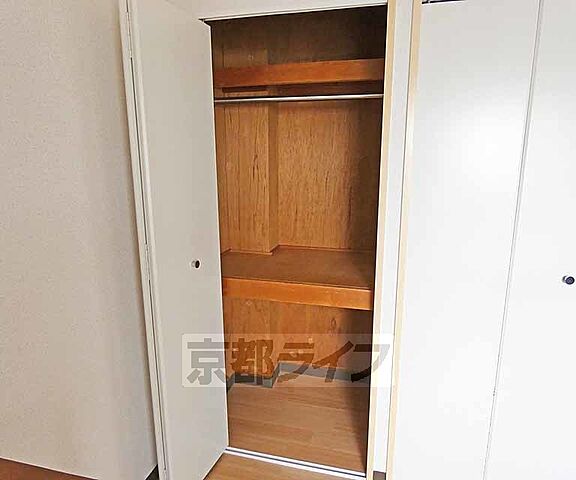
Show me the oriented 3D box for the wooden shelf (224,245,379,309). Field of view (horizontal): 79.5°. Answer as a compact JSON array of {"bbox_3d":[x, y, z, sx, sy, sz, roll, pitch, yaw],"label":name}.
[{"bbox_3d":[0.024,0.158,1.825,0.841,0.088,0.686,2,11,13],"label":"wooden shelf"}]

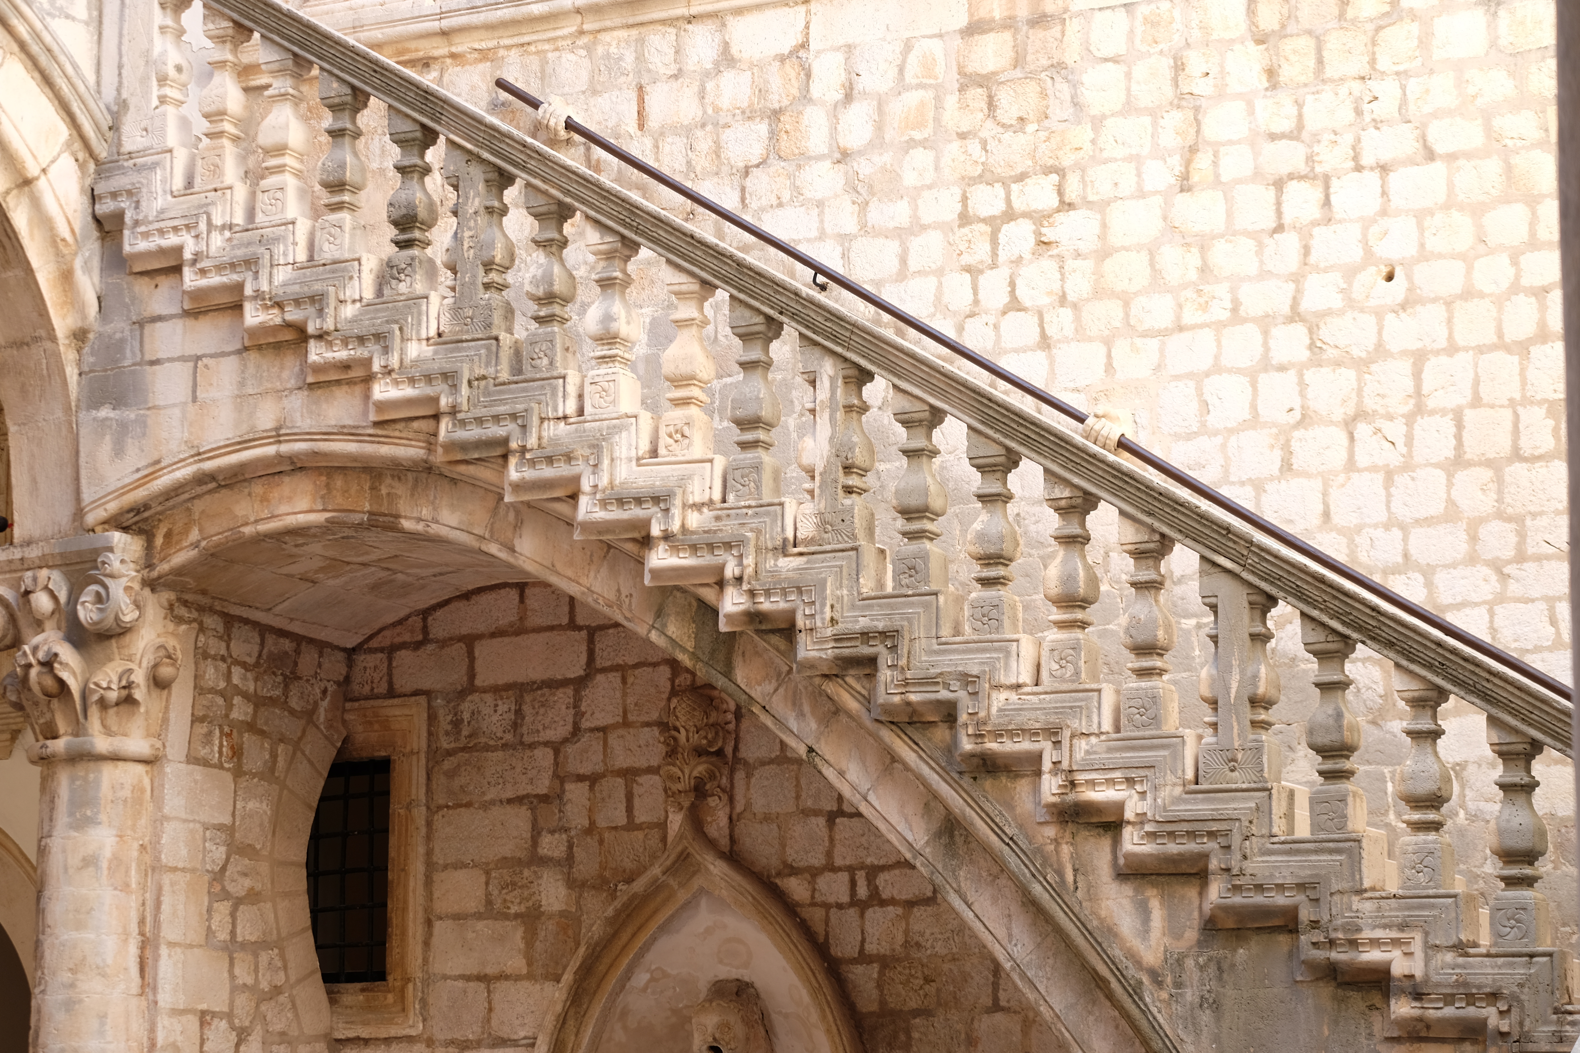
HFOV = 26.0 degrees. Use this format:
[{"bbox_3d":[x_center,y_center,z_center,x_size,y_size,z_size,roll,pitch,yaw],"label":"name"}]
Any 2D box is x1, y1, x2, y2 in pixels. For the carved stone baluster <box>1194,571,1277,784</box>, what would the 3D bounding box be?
[{"bbox_3d":[1.426,0.469,10.876,0.225,0.720,0.143,-5,-10,29],"label":"carved stone baluster"}]

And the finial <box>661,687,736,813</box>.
[{"bbox_3d":[-0.373,0.898,13.794,0.270,0.488,0.180,-4,-10,26],"label":"finial"}]

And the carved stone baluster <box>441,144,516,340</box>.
[{"bbox_3d":[-1.181,-1.081,13.028,0.235,0.756,0.155,-4,-10,26],"label":"carved stone baluster"}]

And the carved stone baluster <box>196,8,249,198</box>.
[{"bbox_3d":[-2.194,-1.648,13.280,0.146,0.710,0.143,-5,-10,29],"label":"carved stone baluster"}]

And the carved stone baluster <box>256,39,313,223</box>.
[{"bbox_3d":[-1.986,-1.554,13.508,0.157,0.747,0.157,-4,-10,26],"label":"carved stone baluster"}]

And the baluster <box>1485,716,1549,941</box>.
[{"bbox_3d":[2.202,0.925,10.361,0.146,0.710,0.143,-5,-10,29],"label":"baluster"}]

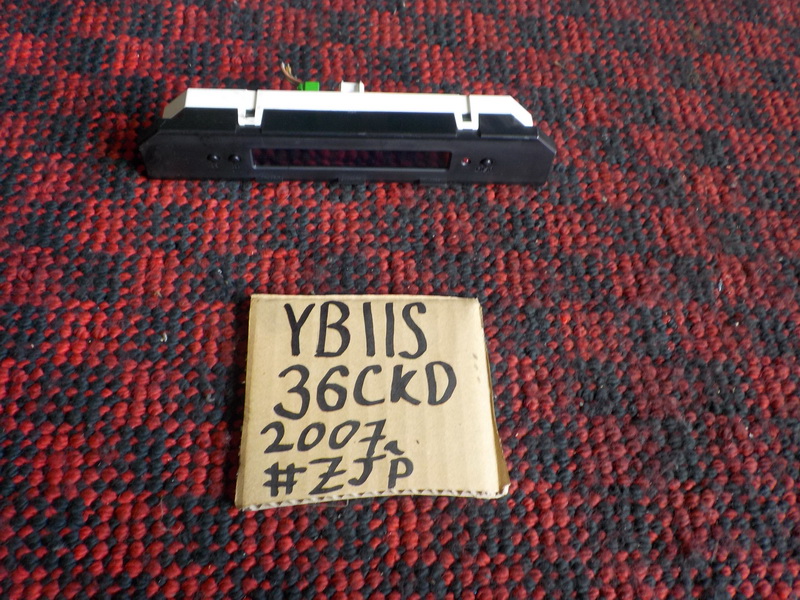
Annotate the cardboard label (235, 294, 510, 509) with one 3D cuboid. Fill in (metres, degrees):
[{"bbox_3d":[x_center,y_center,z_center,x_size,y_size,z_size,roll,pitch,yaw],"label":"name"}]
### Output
[{"bbox_3d":[-0.011,0.042,0.307,0.113,0.006,0.098,0,63,-4],"label":"cardboard label"}]

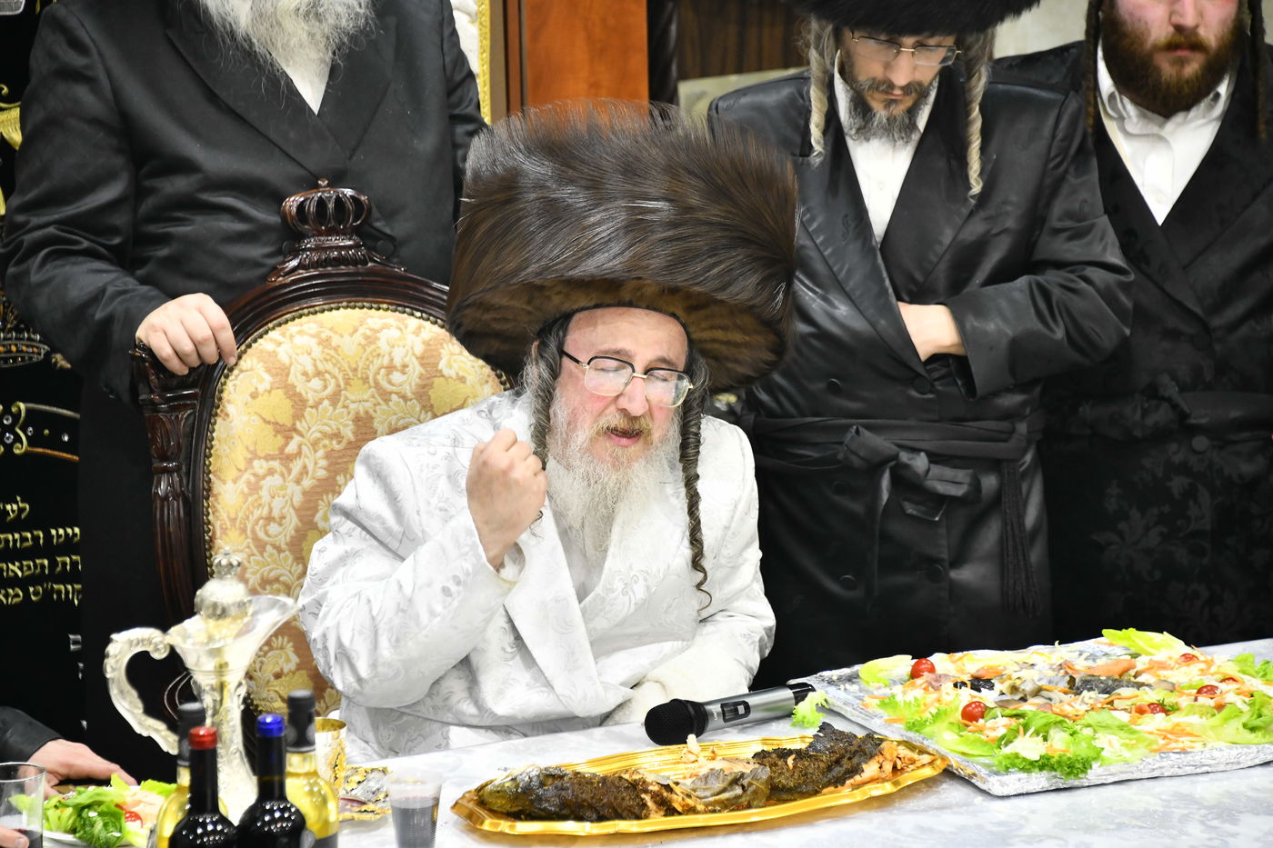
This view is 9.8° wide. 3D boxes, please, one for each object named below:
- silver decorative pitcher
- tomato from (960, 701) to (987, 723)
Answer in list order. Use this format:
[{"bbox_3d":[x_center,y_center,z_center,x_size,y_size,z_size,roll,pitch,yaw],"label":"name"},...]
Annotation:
[{"bbox_3d":[-0.459,0.282,7.820,0.205,0.300,0.095,0,12,0],"label":"silver decorative pitcher"},{"bbox_3d":[0.371,0.318,8.130,0.028,0.027,0.028,0,12,0],"label":"tomato"}]

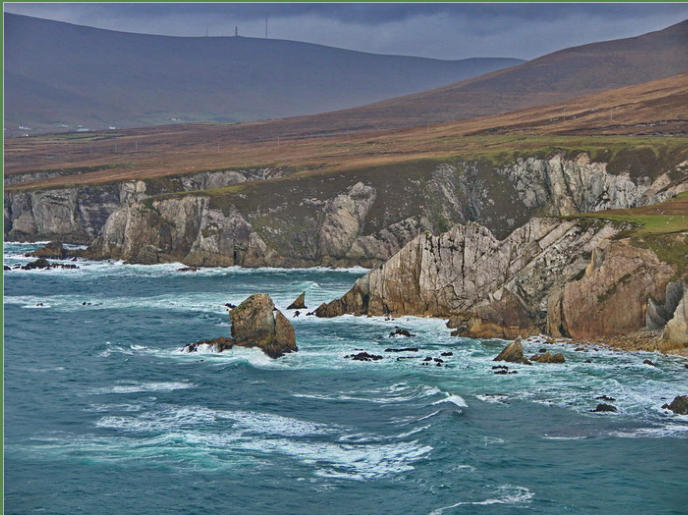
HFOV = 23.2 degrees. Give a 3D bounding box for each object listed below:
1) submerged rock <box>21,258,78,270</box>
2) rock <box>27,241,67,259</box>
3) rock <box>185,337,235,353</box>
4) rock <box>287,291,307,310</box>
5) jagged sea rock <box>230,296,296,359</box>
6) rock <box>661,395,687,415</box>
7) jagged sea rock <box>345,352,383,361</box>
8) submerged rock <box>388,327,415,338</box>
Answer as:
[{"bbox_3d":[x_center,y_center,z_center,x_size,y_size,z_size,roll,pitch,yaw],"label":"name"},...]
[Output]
[{"bbox_3d":[-75.690,1.610,430.050,14.800,2.710,6.220,-1,4,-10],"label":"submerged rock"},{"bbox_3d":[-83.310,-2.320,468.530,11.110,4.610,7.780,-1,4,-10],"label":"rock"},{"bbox_3d":[-21.840,14.030,271.720,8.060,2.260,4.030,0,4,-5],"label":"rock"},{"bbox_3d":[-9.520,8.580,335.260,3.990,3.360,2.990,0,4,-2],"label":"rock"},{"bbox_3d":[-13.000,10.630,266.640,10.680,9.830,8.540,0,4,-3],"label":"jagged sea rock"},{"bbox_3d":[42.400,18.550,212.700,3.790,2.310,3.030,1,4,11],"label":"rock"},{"bbox_3d":[3.060,15.390,262.230,5.910,1.020,3.550,0,4,1],"label":"jagged sea rock"},{"bbox_3d":[9.940,12.870,289.160,4.470,1.900,2.910,0,4,2],"label":"submerged rock"}]

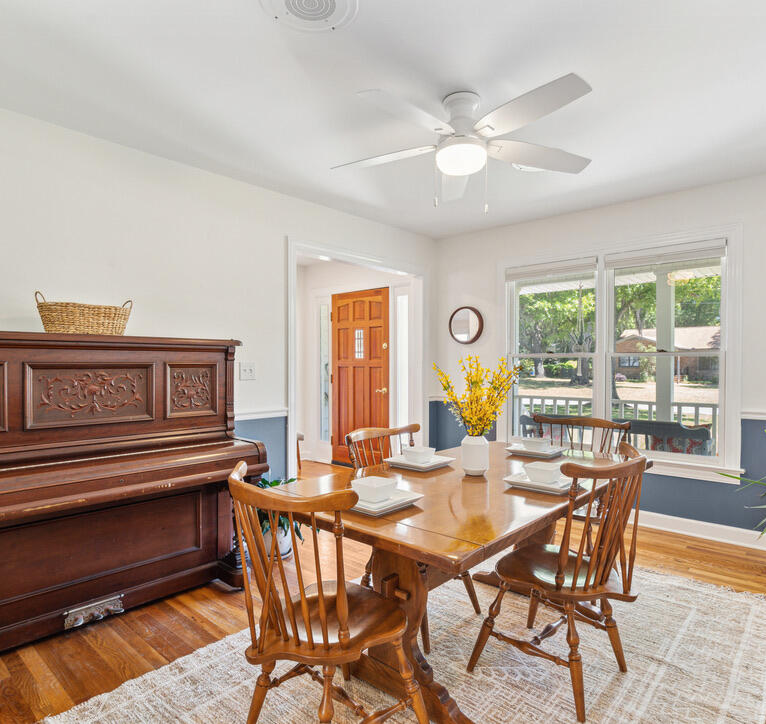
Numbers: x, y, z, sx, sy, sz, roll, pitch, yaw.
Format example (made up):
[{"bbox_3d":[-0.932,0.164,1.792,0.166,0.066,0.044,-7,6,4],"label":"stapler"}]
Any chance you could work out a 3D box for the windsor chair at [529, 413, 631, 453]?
[{"bbox_3d":[1.057,0.759,2.653,0.550,0.900,0.530,0,0,43],"label":"windsor chair"}]

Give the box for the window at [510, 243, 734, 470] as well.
[{"bbox_3d":[1.716,-0.037,3.788,1.740,1.630,0.120,0,0,43],"label":"window"}]

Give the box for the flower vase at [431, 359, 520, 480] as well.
[{"bbox_3d":[0.387,0.220,1.986,0.340,0.475,0.320,0,0,0],"label":"flower vase"}]

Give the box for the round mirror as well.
[{"bbox_3d":[0.787,-0.353,4.575,0.370,0.370,0.050,0,0,43],"label":"round mirror"}]

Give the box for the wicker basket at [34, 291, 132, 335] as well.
[{"bbox_3d":[-1.488,-0.224,2.401,0.260,0.205,0.400,0,0,43],"label":"wicker basket"}]

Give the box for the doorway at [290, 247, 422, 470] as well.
[{"bbox_3d":[-0.174,0.197,4.139,0.160,2.050,1.580,0,0,43],"label":"doorway"}]

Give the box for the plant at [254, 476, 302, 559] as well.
[{"bbox_3d":[-0.641,0.968,3.058,0.360,0.490,0.370,0,0,0],"label":"plant"}]

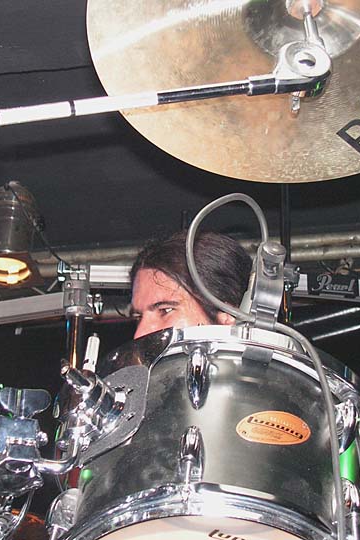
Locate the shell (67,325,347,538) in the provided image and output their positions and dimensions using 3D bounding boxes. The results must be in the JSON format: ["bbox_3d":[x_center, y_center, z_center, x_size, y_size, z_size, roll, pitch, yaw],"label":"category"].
[{"bbox_3d":[0.044,0.248,1.301,0.325,0.215,0.325,5,-40,2],"label":"shell"}]

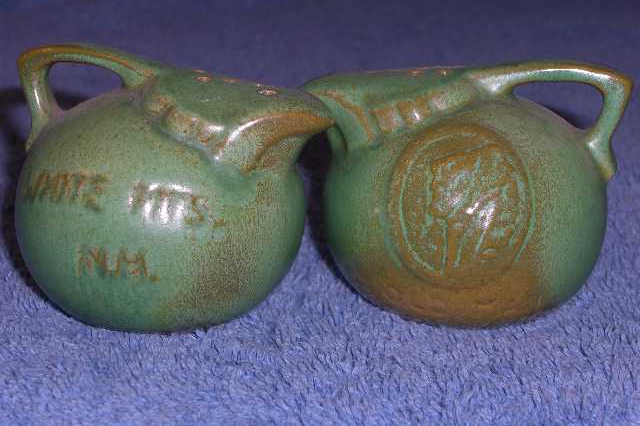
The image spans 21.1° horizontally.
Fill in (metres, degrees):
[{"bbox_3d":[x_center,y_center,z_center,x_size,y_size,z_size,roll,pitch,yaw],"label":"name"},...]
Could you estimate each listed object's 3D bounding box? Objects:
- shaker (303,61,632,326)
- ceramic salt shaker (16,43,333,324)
[{"bbox_3d":[0.029,-0.005,0.360,0.068,0.054,0.059,4,20,12],"label":"shaker"},{"bbox_3d":[-0.030,-0.004,0.352,0.068,0.054,0.059,7,21,18],"label":"ceramic salt shaker"}]

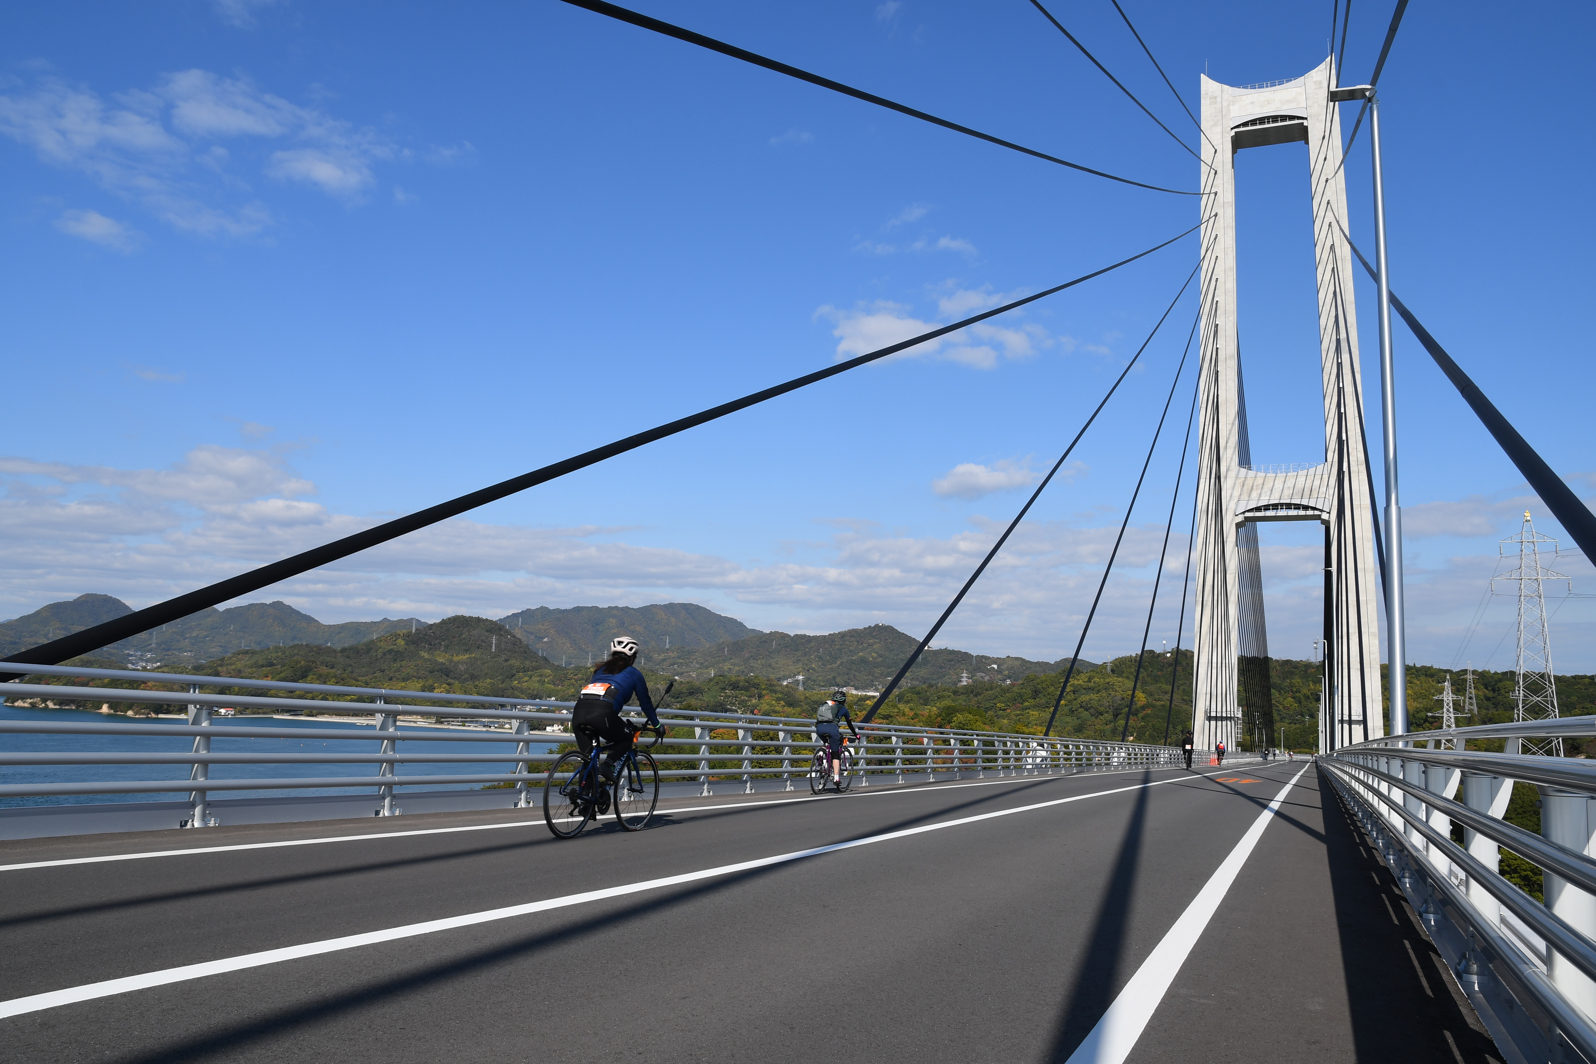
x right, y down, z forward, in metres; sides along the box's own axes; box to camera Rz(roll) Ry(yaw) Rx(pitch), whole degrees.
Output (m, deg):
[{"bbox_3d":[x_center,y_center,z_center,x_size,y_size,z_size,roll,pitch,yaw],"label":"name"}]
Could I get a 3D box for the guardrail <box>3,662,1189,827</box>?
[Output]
[{"bbox_3d":[10.250,8.018,40.008,0.320,1.140,73.797,-2,-11,25],"label":"guardrail"}]

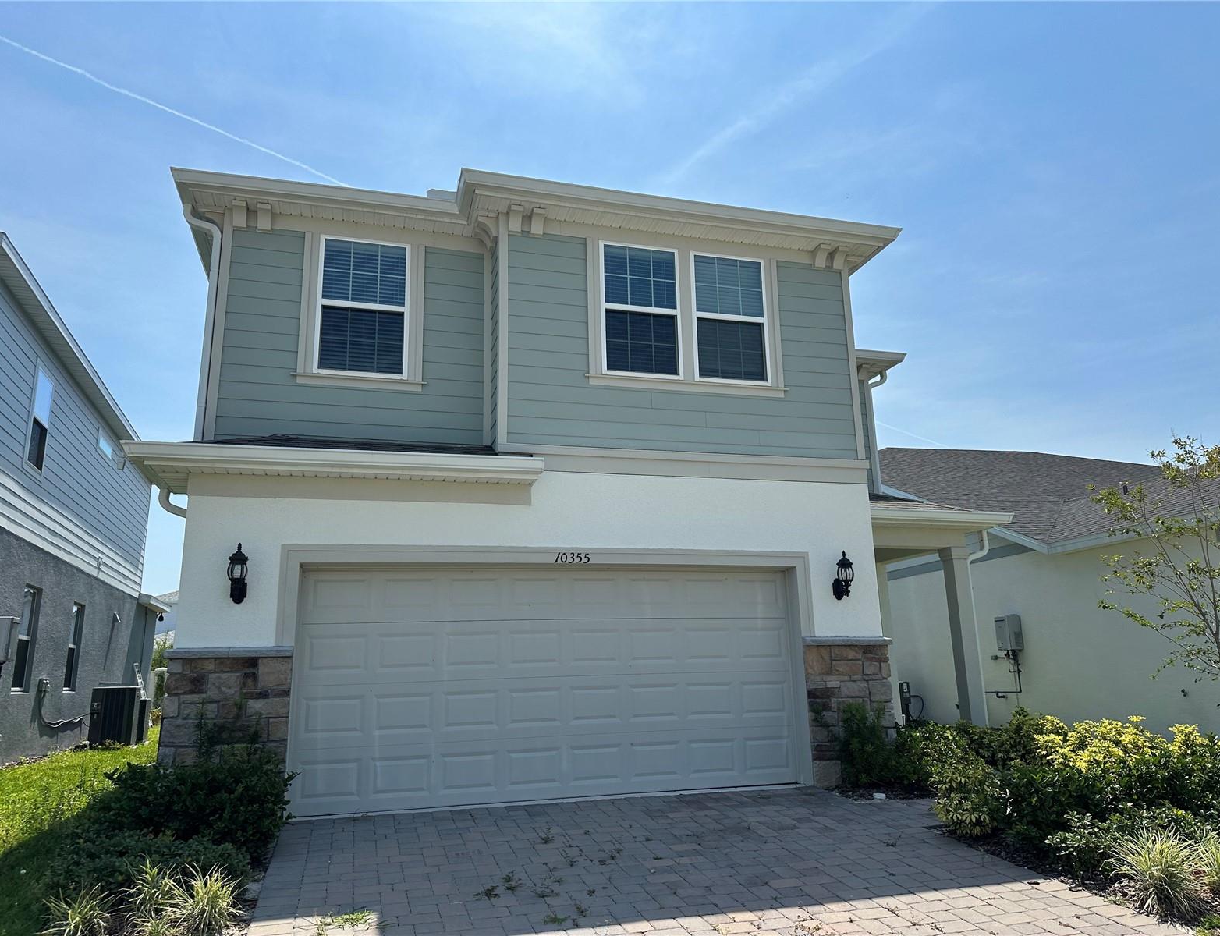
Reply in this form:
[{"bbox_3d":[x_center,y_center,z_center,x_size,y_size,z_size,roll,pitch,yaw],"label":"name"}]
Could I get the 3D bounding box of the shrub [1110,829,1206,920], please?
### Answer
[{"bbox_3d":[3.037,2.229,4.819,0.480,0.400,0.470,2,-14,-16],"label":"shrub"}]

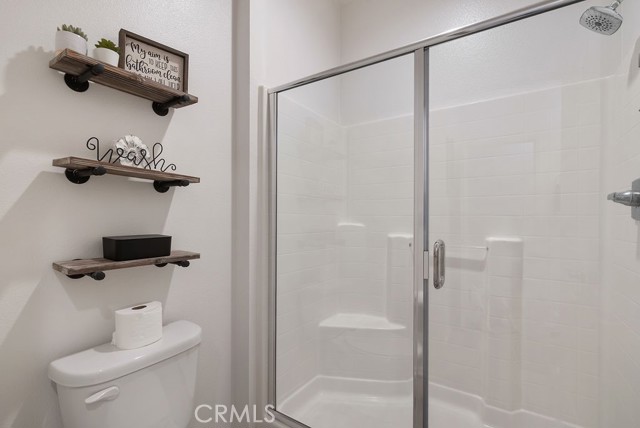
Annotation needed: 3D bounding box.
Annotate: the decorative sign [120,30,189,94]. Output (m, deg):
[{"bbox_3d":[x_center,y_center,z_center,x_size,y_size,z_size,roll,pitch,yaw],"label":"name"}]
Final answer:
[{"bbox_3d":[-0.629,-0.565,1.100,0.021,0.182,0.233,3,2,44],"label":"decorative sign"}]

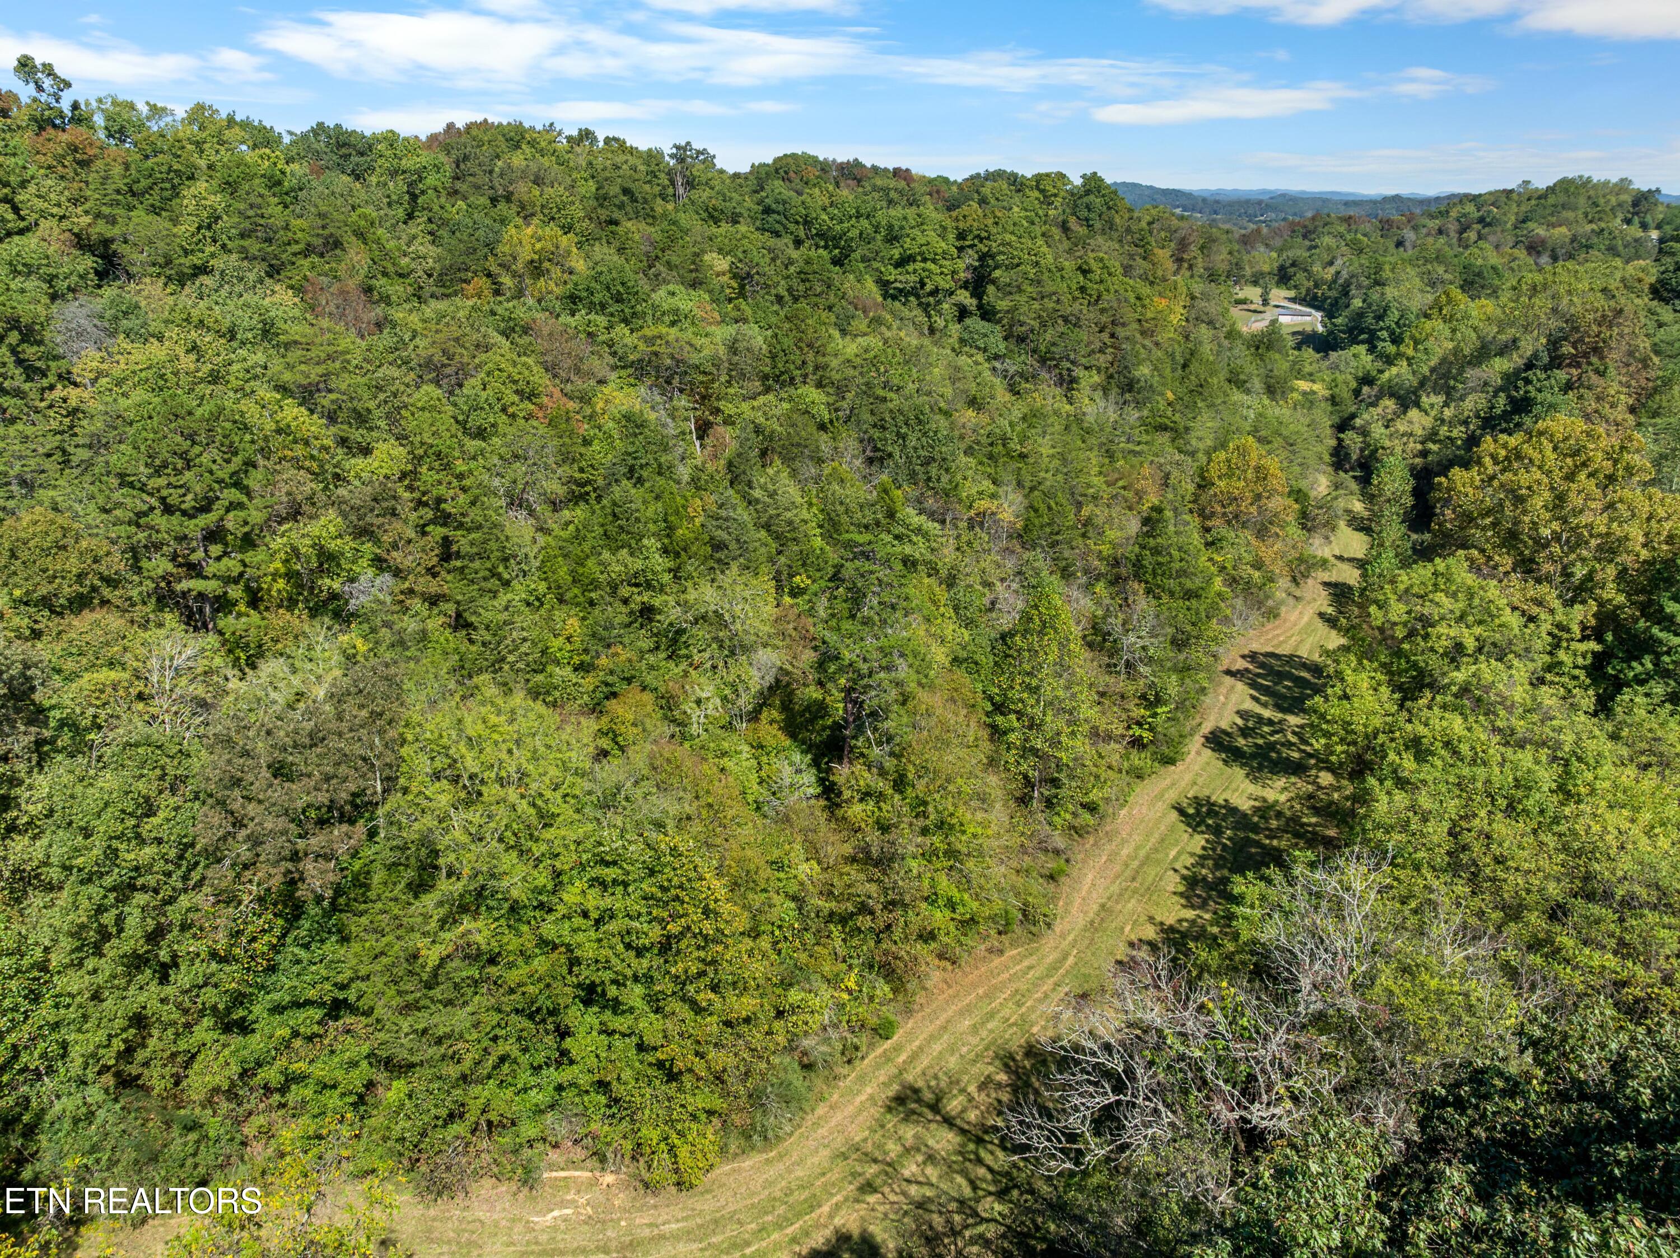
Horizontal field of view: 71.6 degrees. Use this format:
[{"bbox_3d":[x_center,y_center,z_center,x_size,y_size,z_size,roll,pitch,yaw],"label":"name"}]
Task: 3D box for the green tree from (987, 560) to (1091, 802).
[{"bbox_3d":[13.983,4.450,80.615,7.082,17.785,6.941,0,20,0],"label":"green tree"}]

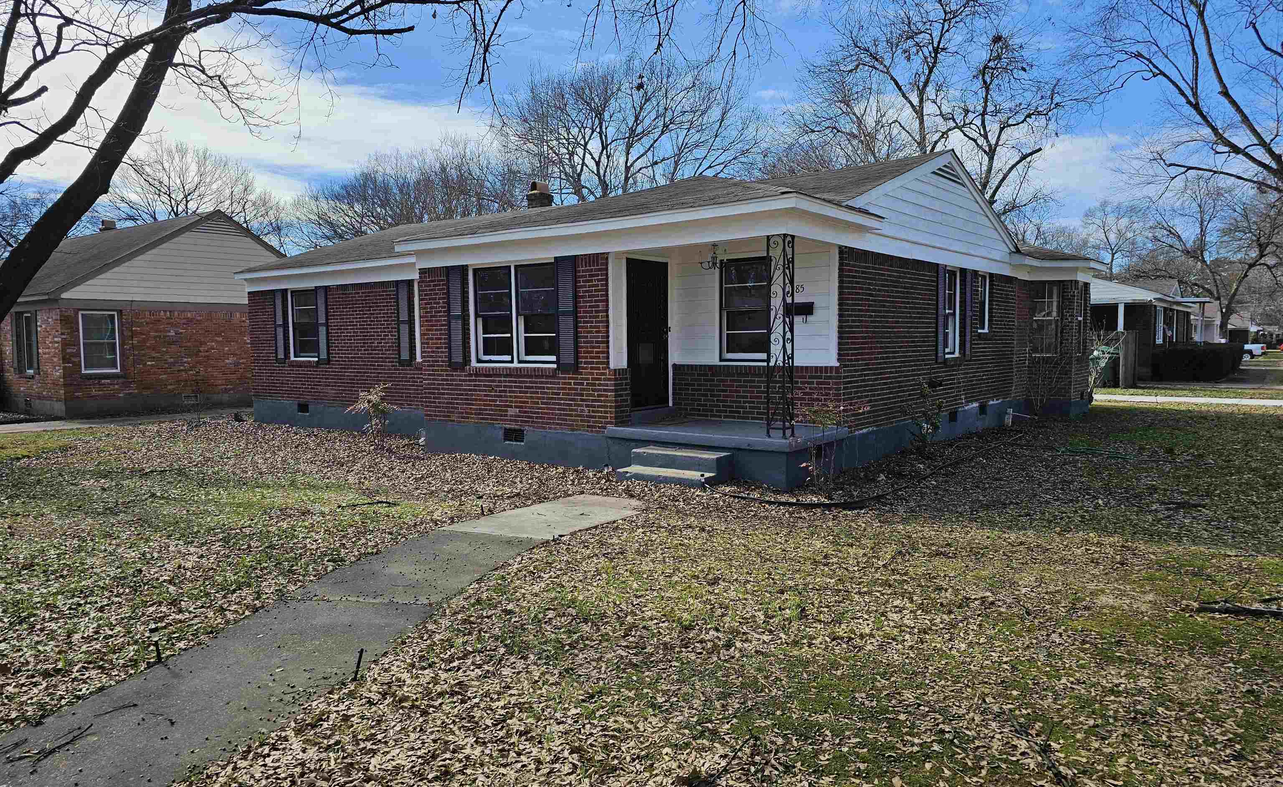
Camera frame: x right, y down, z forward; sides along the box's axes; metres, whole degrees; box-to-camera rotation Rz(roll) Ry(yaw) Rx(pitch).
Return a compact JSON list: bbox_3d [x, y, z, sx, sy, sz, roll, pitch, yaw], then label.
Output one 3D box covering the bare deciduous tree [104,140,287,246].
[{"bbox_3d":[-27.181,-8.553,52.427,11.189,13.796,10.294,0,4,0],"label":"bare deciduous tree"}]

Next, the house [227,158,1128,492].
[{"bbox_3d":[-0.377,-1.678,17.856,15.935,4.892,11.977,3,5,38],"label":"house"}]

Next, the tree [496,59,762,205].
[{"bbox_3d":[-0.509,-7.992,38.439,12.198,14.202,11.222,0,4,0],"label":"tree"}]

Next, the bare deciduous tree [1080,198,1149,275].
[{"bbox_3d":[30.511,-7.321,55.326,4.268,10.534,4.055,0,4,0],"label":"bare deciduous tree"}]

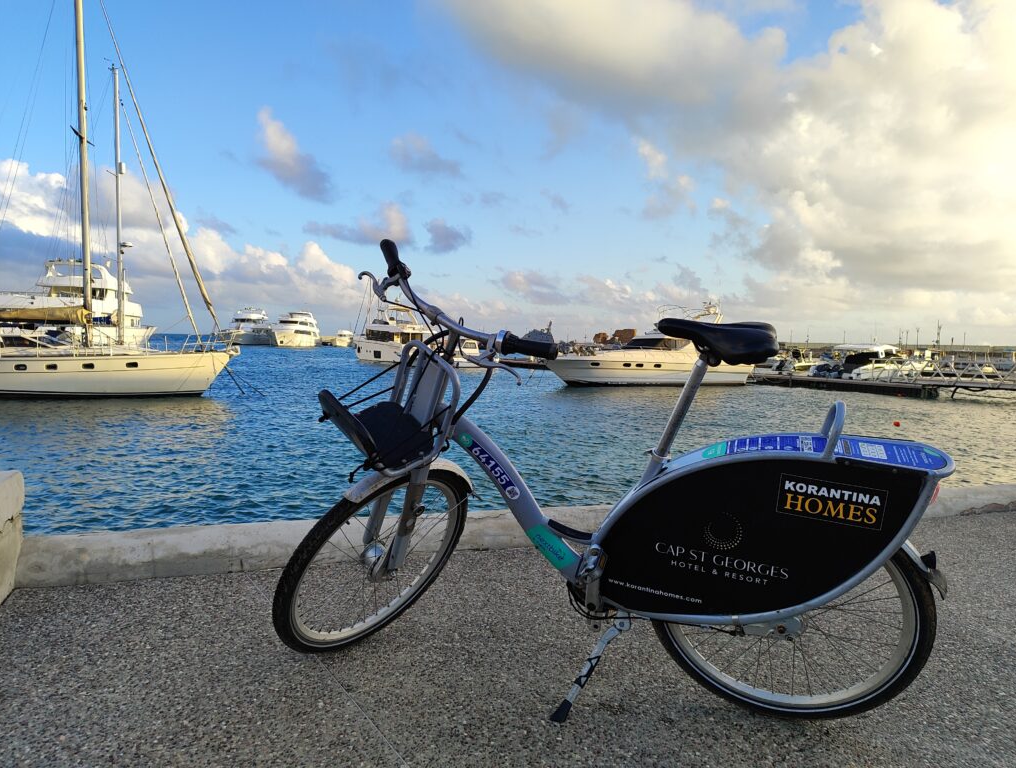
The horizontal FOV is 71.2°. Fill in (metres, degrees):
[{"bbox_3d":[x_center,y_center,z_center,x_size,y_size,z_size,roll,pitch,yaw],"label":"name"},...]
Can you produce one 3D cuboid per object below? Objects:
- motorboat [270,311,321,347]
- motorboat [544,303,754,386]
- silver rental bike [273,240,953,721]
[{"bbox_3d":[-49.300,-12.829,164.000,6.200,7.900,23.000,1,4,2],"label":"motorboat"},{"bbox_3d":[7.450,-2.328,38.600,12.200,4.700,3.900,-1,4,-20],"label":"motorboat"},{"bbox_3d":[0.190,0.250,1.800,1.660,1.200,0.640,2,13,20],"label":"silver rental bike"}]

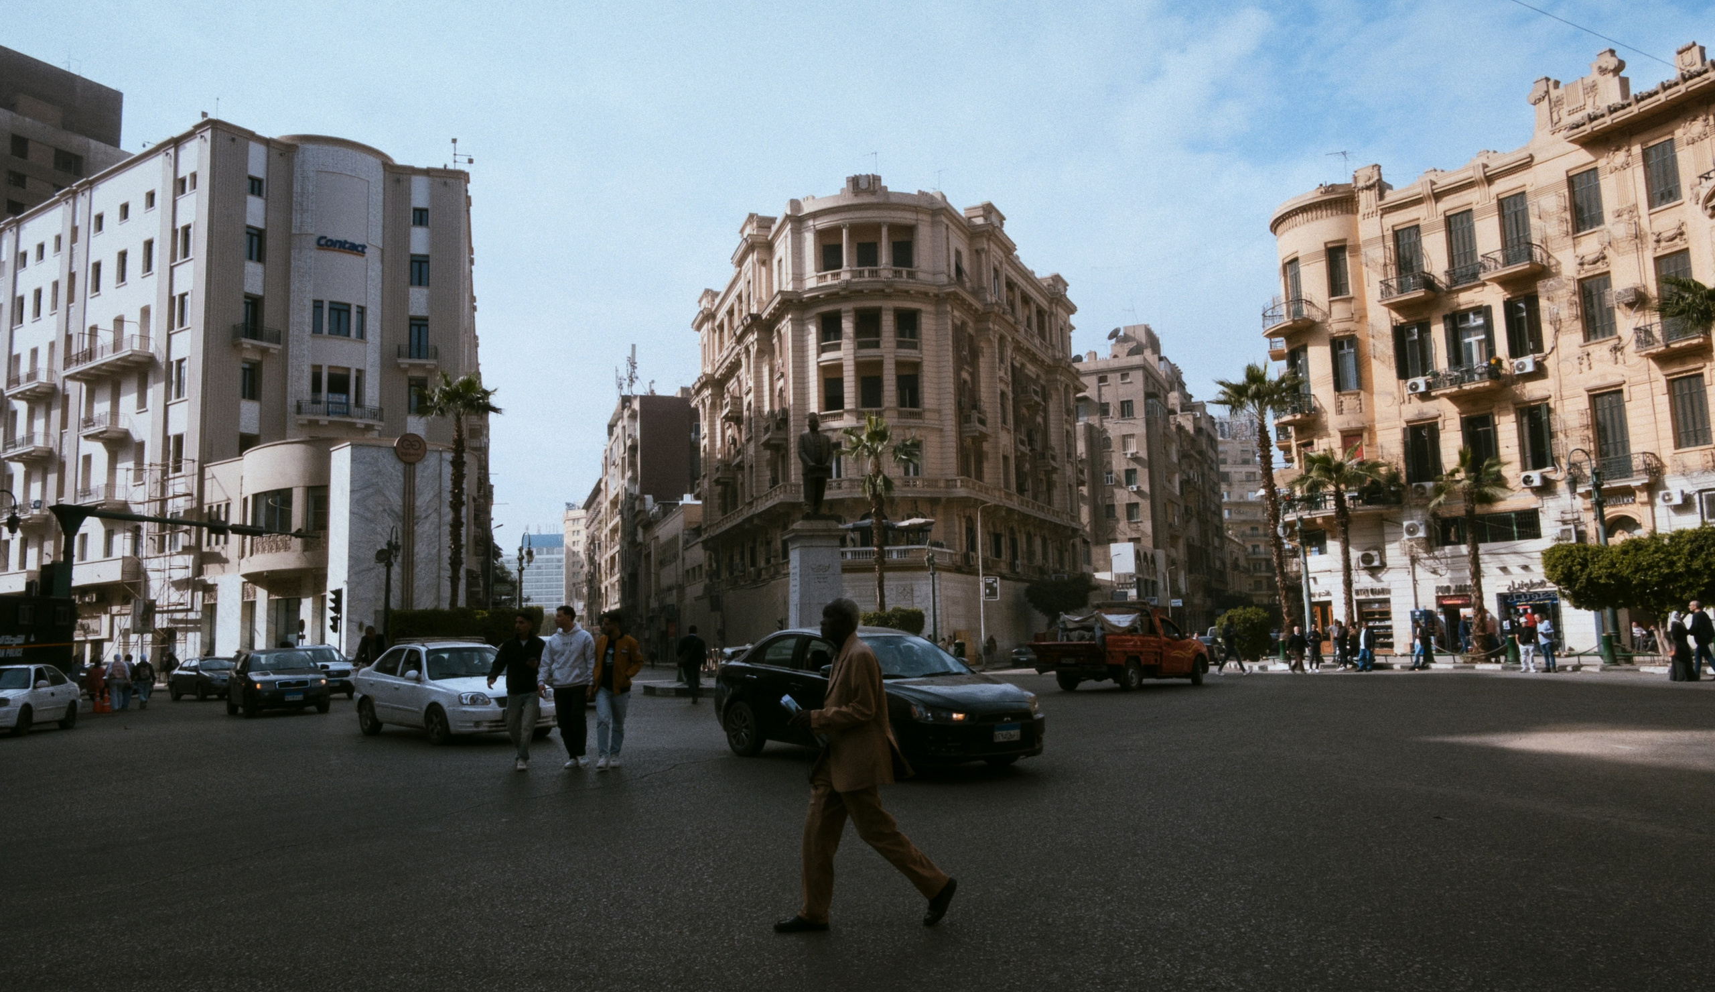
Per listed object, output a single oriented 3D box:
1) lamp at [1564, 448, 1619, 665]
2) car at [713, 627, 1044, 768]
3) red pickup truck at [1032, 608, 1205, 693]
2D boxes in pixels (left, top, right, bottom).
[{"bbox_3d":[21.249,1.725,32.728,1.250,6.253,0.600,-1,-7,-7],"label":"lamp"},{"bbox_3d":[0.097,2.241,12.931,1.770,1.490,4.560,4,-9,-37],"label":"car"},{"bbox_3d":[5.911,3.277,25.038,1.780,1.850,5.150,-7,-9,39],"label":"red pickup truck"}]

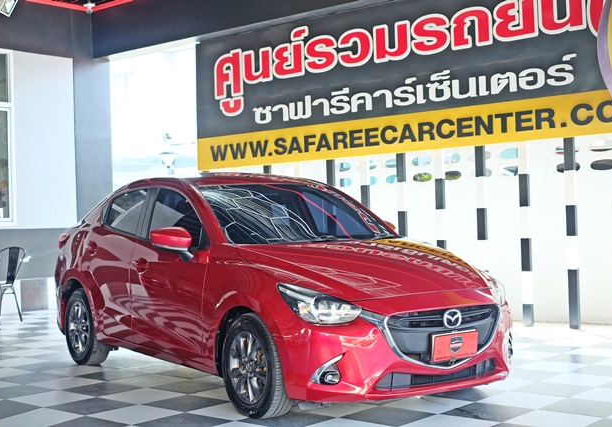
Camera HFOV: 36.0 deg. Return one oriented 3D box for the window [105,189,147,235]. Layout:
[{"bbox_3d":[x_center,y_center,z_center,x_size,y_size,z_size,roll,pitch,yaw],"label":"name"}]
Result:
[{"bbox_3d":[-1.379,-0.001,7.089,0.070,0.385,0.750,26,-16,-31],"label":"window"}]

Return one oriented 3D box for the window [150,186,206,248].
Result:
[{"bbox_3d":[-0.838,0.019,6.283,0.080,0.470,1.000,26,-16,-31],"label":"window"}]

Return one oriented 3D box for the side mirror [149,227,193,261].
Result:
[{"bbox_3d":[-0.841,0.177,5.907,0.245,0.205,0.155,-1,0,-35],"label":"side mirror"}]

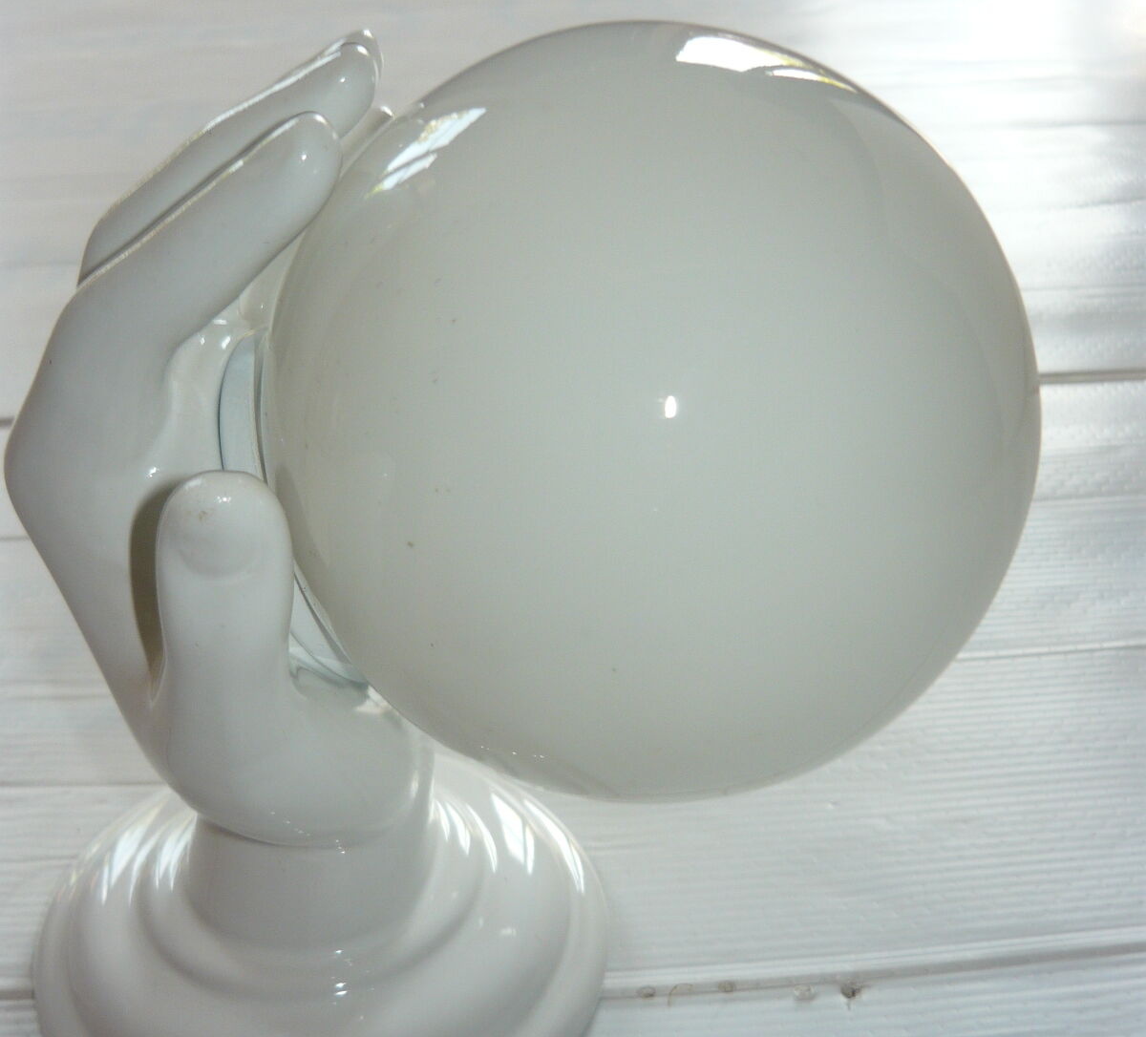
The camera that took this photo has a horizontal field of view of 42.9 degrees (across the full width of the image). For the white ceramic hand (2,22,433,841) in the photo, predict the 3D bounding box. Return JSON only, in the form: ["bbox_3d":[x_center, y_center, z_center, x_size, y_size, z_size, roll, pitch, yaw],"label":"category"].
[{"bbox_3d":[-0.072,-0.013,0.298,0.083,0.162,0.094,1,31,-1],"label":"white ceramic hand"}]

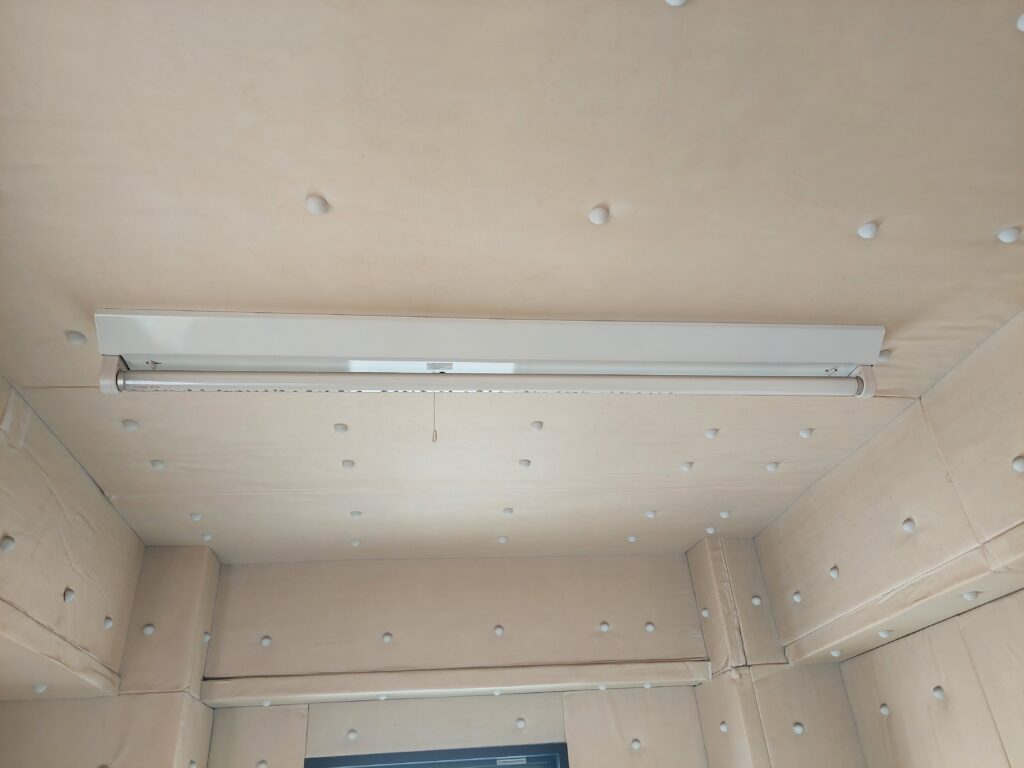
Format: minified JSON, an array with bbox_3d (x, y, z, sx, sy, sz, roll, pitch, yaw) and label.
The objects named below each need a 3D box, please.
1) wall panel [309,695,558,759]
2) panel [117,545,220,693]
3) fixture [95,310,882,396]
[{"bbox_3d":[-0.202,0.936,1.952,0.703,0.132,0.030,1,-33,-8],"label":"wall panel"},{"bbox_3d":[-0.857,0.605,1.796,0.155,0.349,0.138,1,-33,-8],"label":"panel"},{"bbox_3d":[0.010,-0.026,1.152,1.250,0.100,0.138,1,-33,-8],"label":"fixture"}]

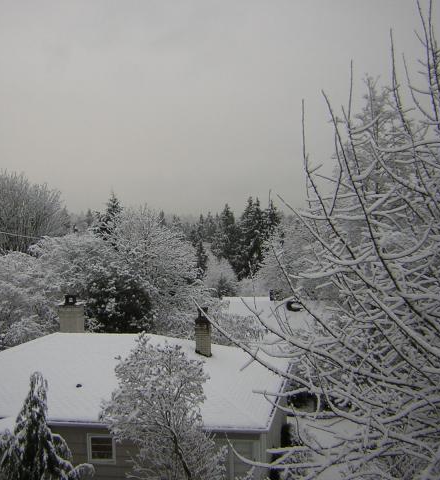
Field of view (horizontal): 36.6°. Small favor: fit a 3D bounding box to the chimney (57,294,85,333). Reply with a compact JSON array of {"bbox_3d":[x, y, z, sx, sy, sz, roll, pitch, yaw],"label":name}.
[{"bbox_3d":[-5.324,2.677,23.810,0.700,1.420,0.700,0,1,10],"label":"chimney"}]

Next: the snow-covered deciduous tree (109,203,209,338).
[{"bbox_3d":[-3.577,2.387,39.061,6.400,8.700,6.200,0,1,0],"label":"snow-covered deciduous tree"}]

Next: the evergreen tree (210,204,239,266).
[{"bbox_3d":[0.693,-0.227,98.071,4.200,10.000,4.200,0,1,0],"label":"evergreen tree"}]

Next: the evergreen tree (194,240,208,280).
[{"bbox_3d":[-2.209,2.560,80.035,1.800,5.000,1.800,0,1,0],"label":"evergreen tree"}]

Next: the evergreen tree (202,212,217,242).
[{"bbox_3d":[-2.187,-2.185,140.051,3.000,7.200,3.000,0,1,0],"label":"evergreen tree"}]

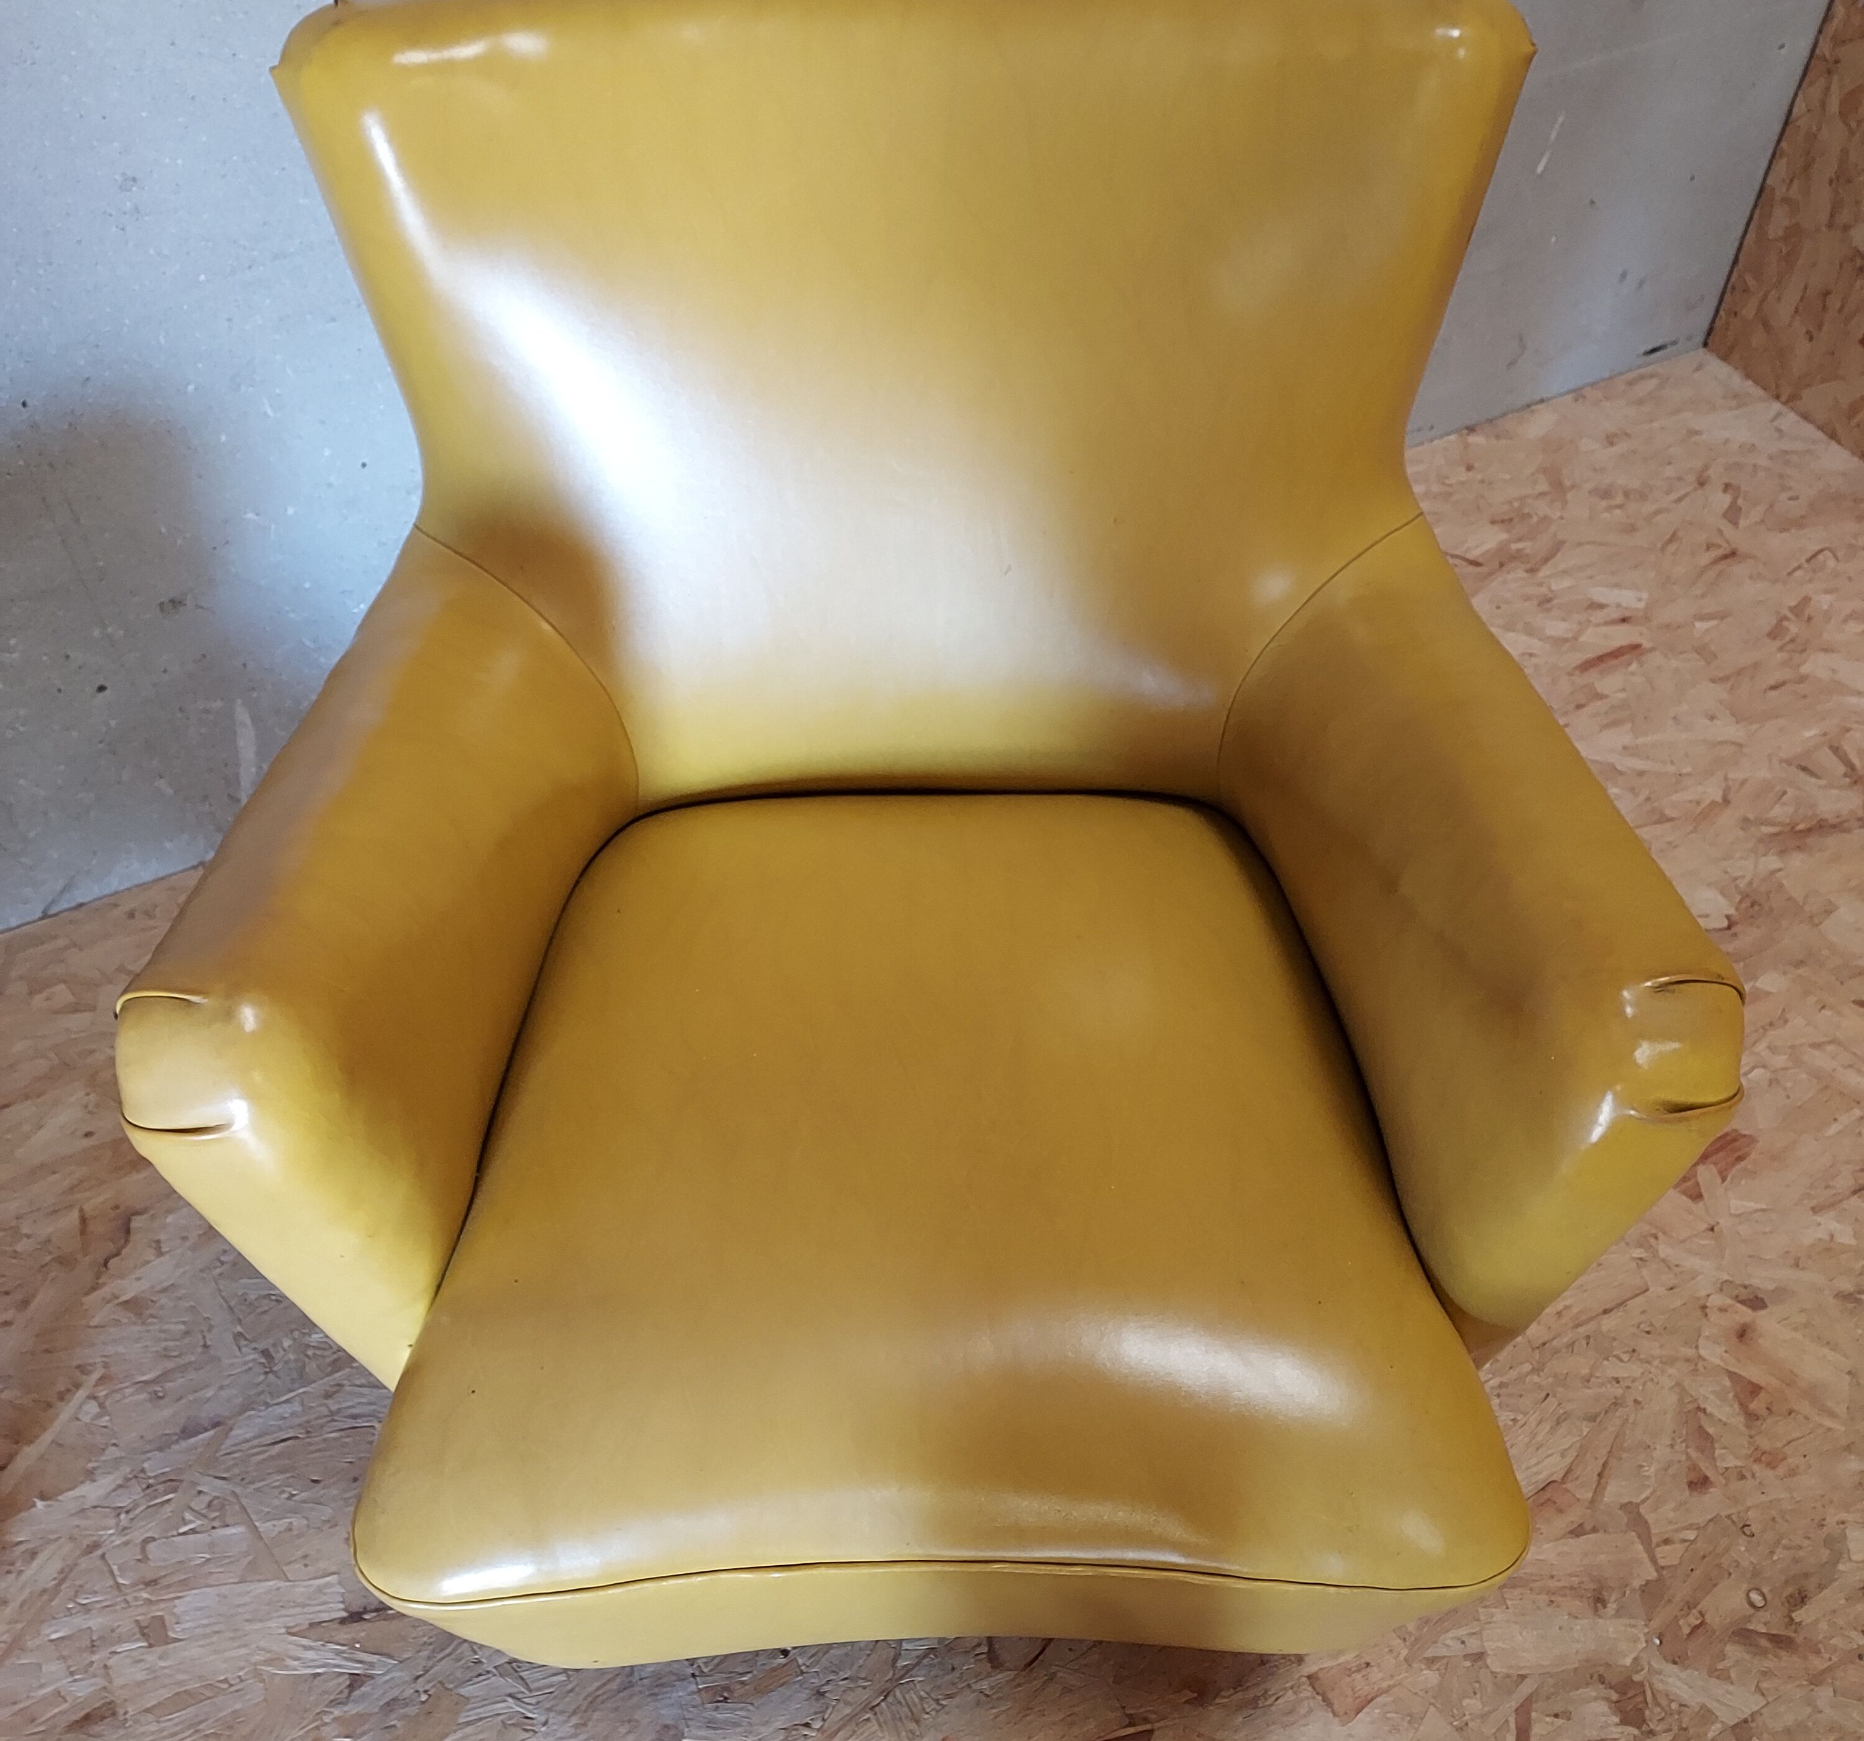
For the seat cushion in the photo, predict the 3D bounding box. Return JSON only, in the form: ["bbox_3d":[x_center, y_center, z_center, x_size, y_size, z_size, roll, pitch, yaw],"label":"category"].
[{"bbox_3d":[0.000,0.187,1.060,0.585,0.165,0.550,-1,46,0],"label":"seat cushion"}]

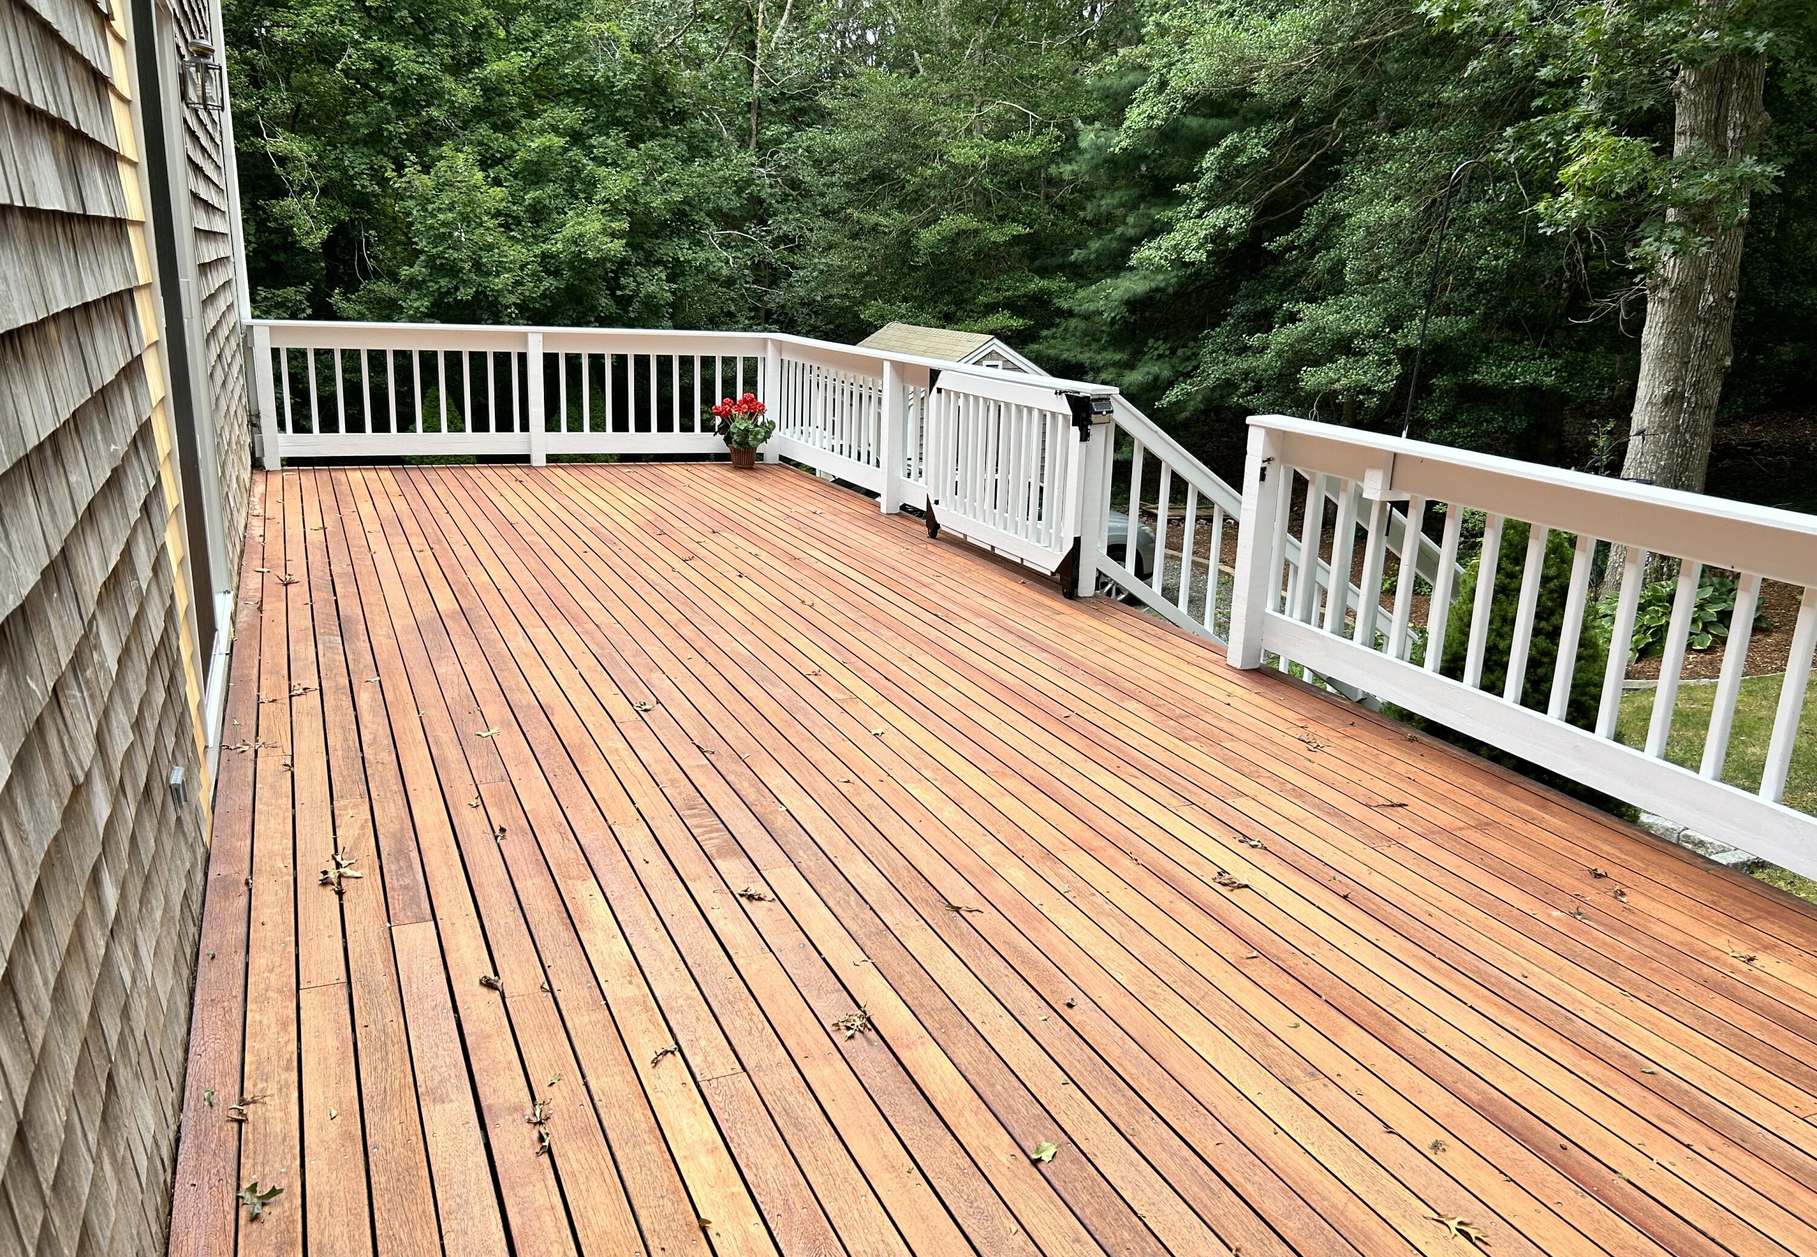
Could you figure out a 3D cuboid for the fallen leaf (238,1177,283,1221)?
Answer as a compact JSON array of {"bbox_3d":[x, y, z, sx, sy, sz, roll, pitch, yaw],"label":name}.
[{"bbox_3d":[-1.014,0.884,2.118,0.065,0.027,0.050,9,16,22],"label":"fallen leaf"}]

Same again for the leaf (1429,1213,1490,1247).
[{"bbox_3d":[0.878,0.957,2.183,0.093,0.022,0.034,9,16,24],"label":"leaf"}]

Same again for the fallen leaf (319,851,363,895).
[{"bbox_3d":[-1.338,0.575,3.222,0.139,0.036,0.100,13,18,35],"label":"fallen leaf"}]

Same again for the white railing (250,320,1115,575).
[{"bbox_3d":[-1.587,-1.059,7.587,3.750,0.957,4.500,-4,16,-24],"label":"white railing"}]

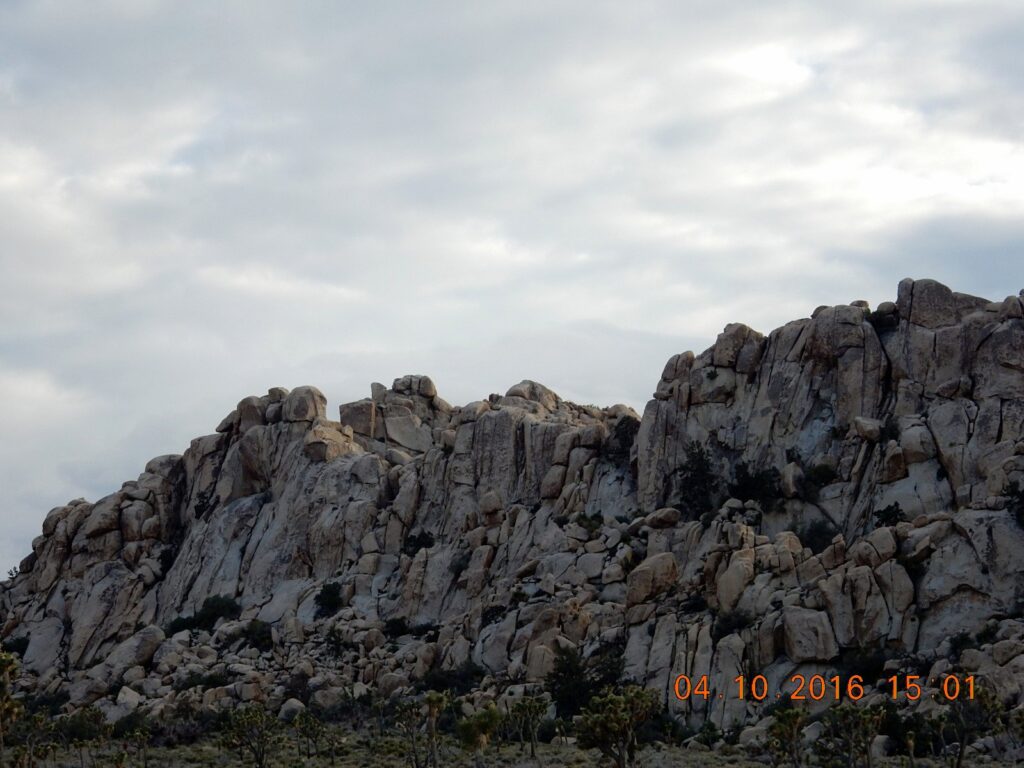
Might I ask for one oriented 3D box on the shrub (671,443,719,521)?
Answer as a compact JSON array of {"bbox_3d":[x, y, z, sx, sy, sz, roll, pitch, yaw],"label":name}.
[{"bbox_3d":[16.763,8.953,227.000,4.202,7.145,3.572,0,-8,0],"label":"shrub"}]

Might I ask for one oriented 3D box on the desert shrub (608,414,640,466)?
[{"bbox_3d":[10.006,4.981,223.000,3.050,4.490,2.590,0,-8,0],"label":"desert shrub"}]

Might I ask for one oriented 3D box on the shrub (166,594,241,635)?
[{"bbox_3d":[-25.327,18.923,204.000,6.080,3.280,3.950,0,-8,0],"label":"shrub"}]

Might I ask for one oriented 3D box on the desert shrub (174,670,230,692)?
[{"bbox_3d":[-24.616,23.585,197.000,4.281,1.727,2.569,0,-8,0],"label":"desert shrub"}]

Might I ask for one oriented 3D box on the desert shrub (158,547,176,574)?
[{"bbox_3d":[-31.193,16.027,225.000,1.630,2.420,1.467,0,-8,0],"label":"desert shrub"}]

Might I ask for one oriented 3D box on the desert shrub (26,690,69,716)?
[{"bbox_3d":[-32.780,22.430,175.000,3.040,1.930,2.670,0,-8,0],"label":"desert shrub"}]

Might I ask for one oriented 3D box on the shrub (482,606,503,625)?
[{"bbox_3d":[-1.570,18.710,200.000,1.890,1.580,1.670,0,-8,0],"label":"shrub"}]

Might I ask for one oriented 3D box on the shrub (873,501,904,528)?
[{"bbox_3d":[33.030,11.450,218.000,2.750,2.410,2.610,0,-8,0],"label":"shrub"}]

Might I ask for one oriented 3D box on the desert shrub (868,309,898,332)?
[{"bbox_3d":[34.984,-6.074,234.000,2.830,2.070,2.400,0,-8,0],"label":"desert shrub"}]

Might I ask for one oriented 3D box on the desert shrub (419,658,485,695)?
[{"bbox_3d":[-4.748,23.032,195.000,5.180,2.980,3.370,0,-8,0],"label":"desert shrub"}]

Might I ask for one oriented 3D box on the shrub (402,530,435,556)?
[{"bbox_3d":[-8.278,14.121,220.000,2.833,2.279,2.267,0,-8,0],"label":"shrub"}]

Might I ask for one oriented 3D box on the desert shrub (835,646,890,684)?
[{"bbox_3d":[26.800,21.520,190.000,4.200,2.850,3.690,0,-8,0],"label":"desert shrub"}]

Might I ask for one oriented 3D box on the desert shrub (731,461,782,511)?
[{"bbox_3d":[22.250,9.542,228.000,4.771,4.633,3.817,0,-8,0],"label":"desert shrub"}]

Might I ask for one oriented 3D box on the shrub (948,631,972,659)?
[{"bbox_3d":[37.042,21.656,205.000,1.897,2.287,1.708,0,-8,0],"label":"shrub"}]

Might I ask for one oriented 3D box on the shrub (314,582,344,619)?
[{"bbox_3d":[-15.129,17.948,206.000,2.490,2.980,2.110,0,-8,0],"label":"shrub"}]

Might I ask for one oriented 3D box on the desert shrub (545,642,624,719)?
[{"bbox_3d":[5.250,21.480,180.000,5.680,5.400,5.400,0,-8,0],"label":"desert shrub"}]

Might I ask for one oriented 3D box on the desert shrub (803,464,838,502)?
[{"bbox_3d":[28.601,9.210,230.000,3.240,3.482,2.754,0,-8,0],"label":"desert shrub"}]

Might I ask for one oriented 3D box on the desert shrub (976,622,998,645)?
[{"bbox_3d":[39.228,20.501,205.000,1.810,1.980,1.540,0,-8,0],"label":"desert shrub"}]

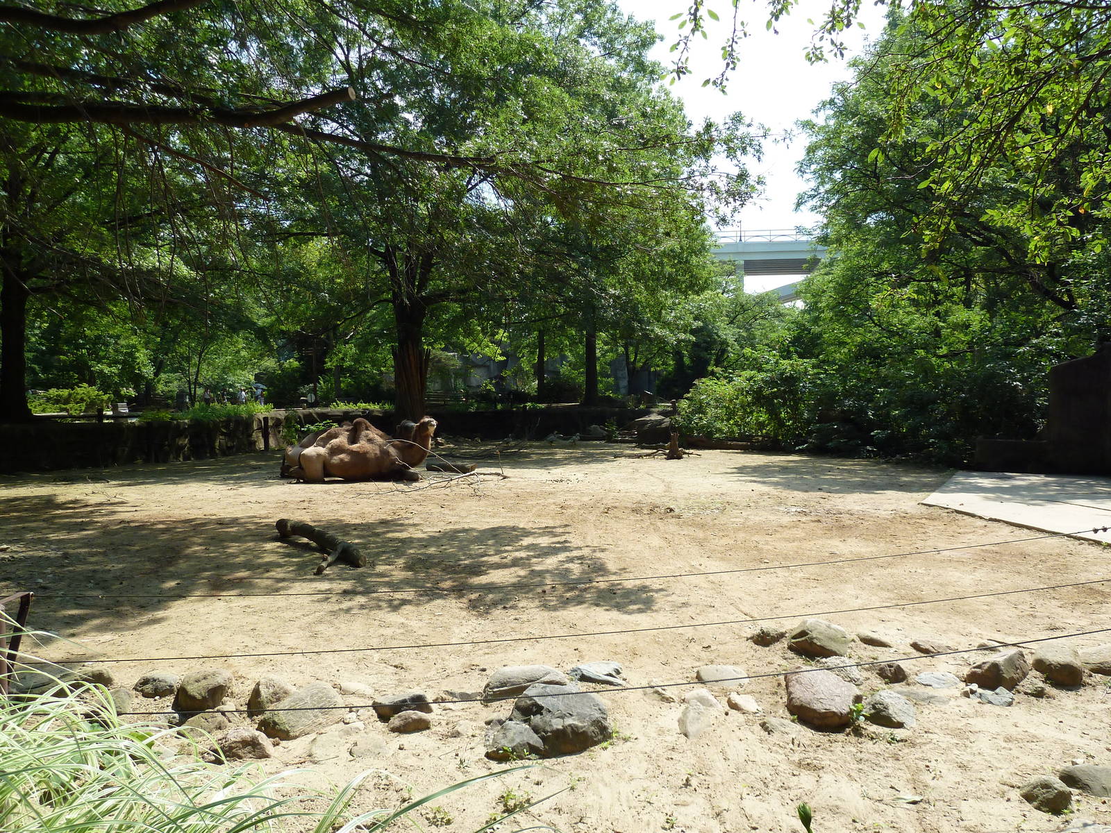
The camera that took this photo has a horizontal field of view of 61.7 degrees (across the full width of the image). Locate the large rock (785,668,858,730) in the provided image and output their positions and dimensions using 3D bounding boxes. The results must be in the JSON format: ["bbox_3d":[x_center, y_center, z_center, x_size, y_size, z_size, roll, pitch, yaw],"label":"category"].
[{"bbox_3d":[1.506,1.571,5.261,0.412,0.262,0.392,1,2,16],"label":"large rock"}]

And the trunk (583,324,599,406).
[{"bbox_3d":[1.415,-2.088,37.000,0.560,3.313,0.560,0,2,0],"label":"trunk"}]

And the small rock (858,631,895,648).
[{"bbox_3d":[2.330,1.610,6.758,0.277,0.088,0.166,1,2,19],"label":"small rock"}]

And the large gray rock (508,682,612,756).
[{"bbox_3d":[0.025,1.567,4.891,0.539,0.294,0.404,0,2,0],"label":"large gray rock"}]

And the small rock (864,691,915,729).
[{"bbox_3d":[1.853,1.609,5.169,0.280,0.170,0.230,0,2,0],"label":"small rock"}]

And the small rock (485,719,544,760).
[{"bbox_3d":[-0.206,1.621,4.745,0.300,0.170,0.230,0,2,0],"label":"small rock"}]

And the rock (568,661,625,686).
[{"bbox_3d":[0.254,1.613,5.912,0.350,0.120,0.240,0,2,0],"label":"rock"}]

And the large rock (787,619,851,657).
[{"bbox_3d":[1.867,1.549,6.592,0.455,0.220,0.328,1,2,16],"label":"large rock"}]

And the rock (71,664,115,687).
[{"bbox_3d":[-2.918,1.609,5.871,0.270,0.130,0.210,0,2,0],"label":"rock"}]

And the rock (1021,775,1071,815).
[{"bbox_3d":[2.176,1.653,4.126,0.225,0.140,0.190,0,2,0],"label":"rock"}]

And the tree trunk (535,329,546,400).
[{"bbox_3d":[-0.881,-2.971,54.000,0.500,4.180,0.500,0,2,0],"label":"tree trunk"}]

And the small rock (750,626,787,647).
[{"bbox_3d":[1.561,1.596,6.814,0.267,0.112,0.187,0,2,13],"label":"small rock"}]

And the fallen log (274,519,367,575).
[{"bbox_3d":[-2.890,1.387,10.539,0.591,0.290,2.637,-1,2,-34],"label":"fallen log"}]

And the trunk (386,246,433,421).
[{"bbox_3d":[-4.686,-2.280,30.000,1.450,6.380,1.300,0,2,0],"label":"trunk"}]

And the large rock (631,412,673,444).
[{"bbox_3d":[3.215,0.390,30.897,1.326,0.974,1.127,0,2,6],"label":"large rock"}]

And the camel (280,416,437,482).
[{"bbox_3d":[-4.050,0.633,19.238,3.000,1.320,1.300,0,2,-12],"label":"camel"}]

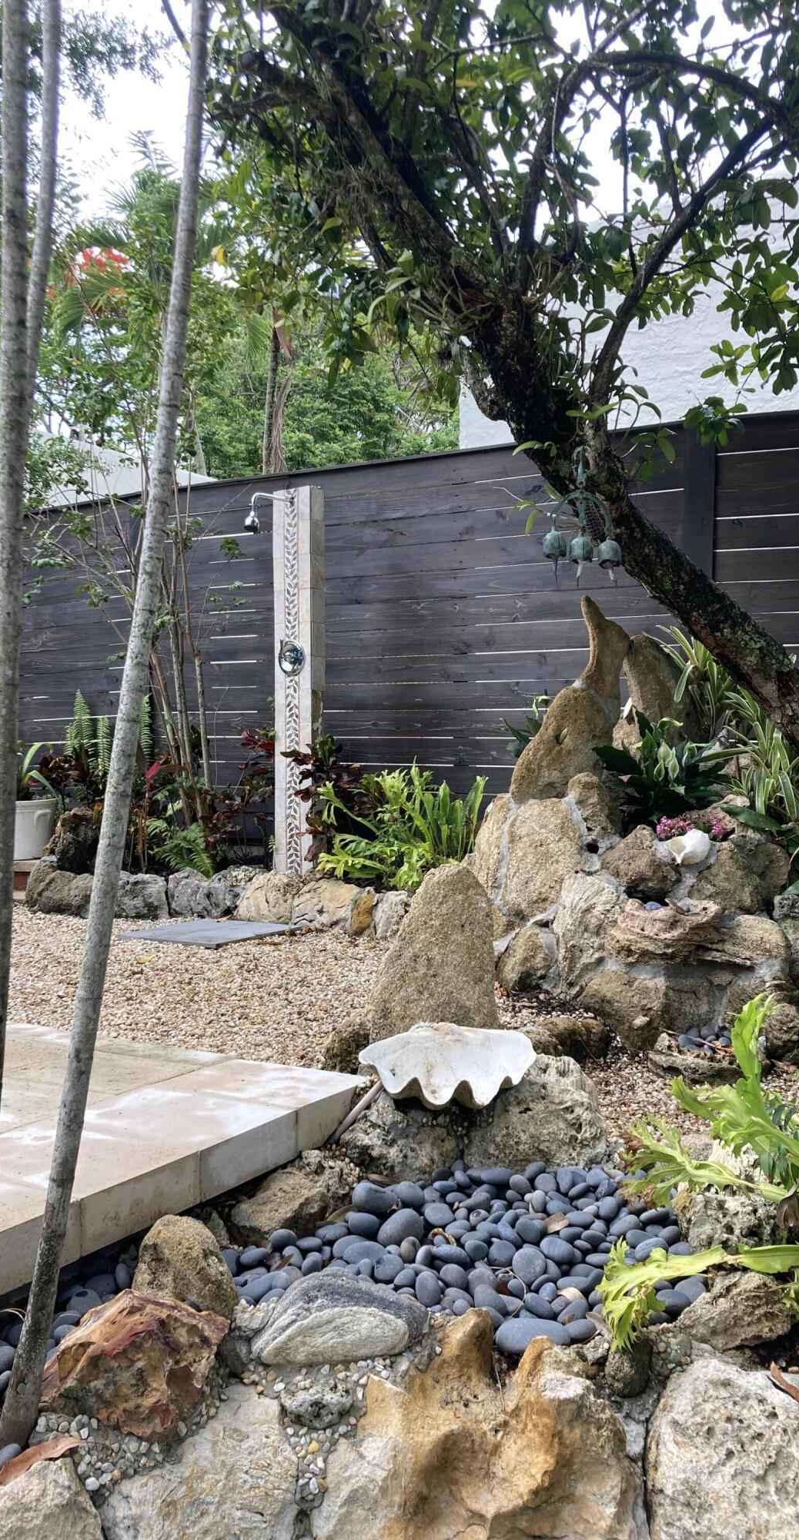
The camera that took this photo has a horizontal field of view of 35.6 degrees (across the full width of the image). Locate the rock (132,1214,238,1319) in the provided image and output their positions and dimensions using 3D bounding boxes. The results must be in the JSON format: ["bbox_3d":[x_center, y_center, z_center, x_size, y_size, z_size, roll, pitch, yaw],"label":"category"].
[{"bbox_3d":[-0.345,0.799,2.000,0.165,0.175,0.150,0,1,0],"label":"rock"}]

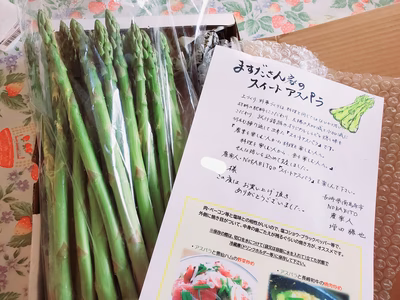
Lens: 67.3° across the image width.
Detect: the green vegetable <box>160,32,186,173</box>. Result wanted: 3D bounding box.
[{"bbox_3d":[-0.018,-0.004,0.265,0.011,0.011,0.245,-8,72,-8],"label":"green vegetable"}]

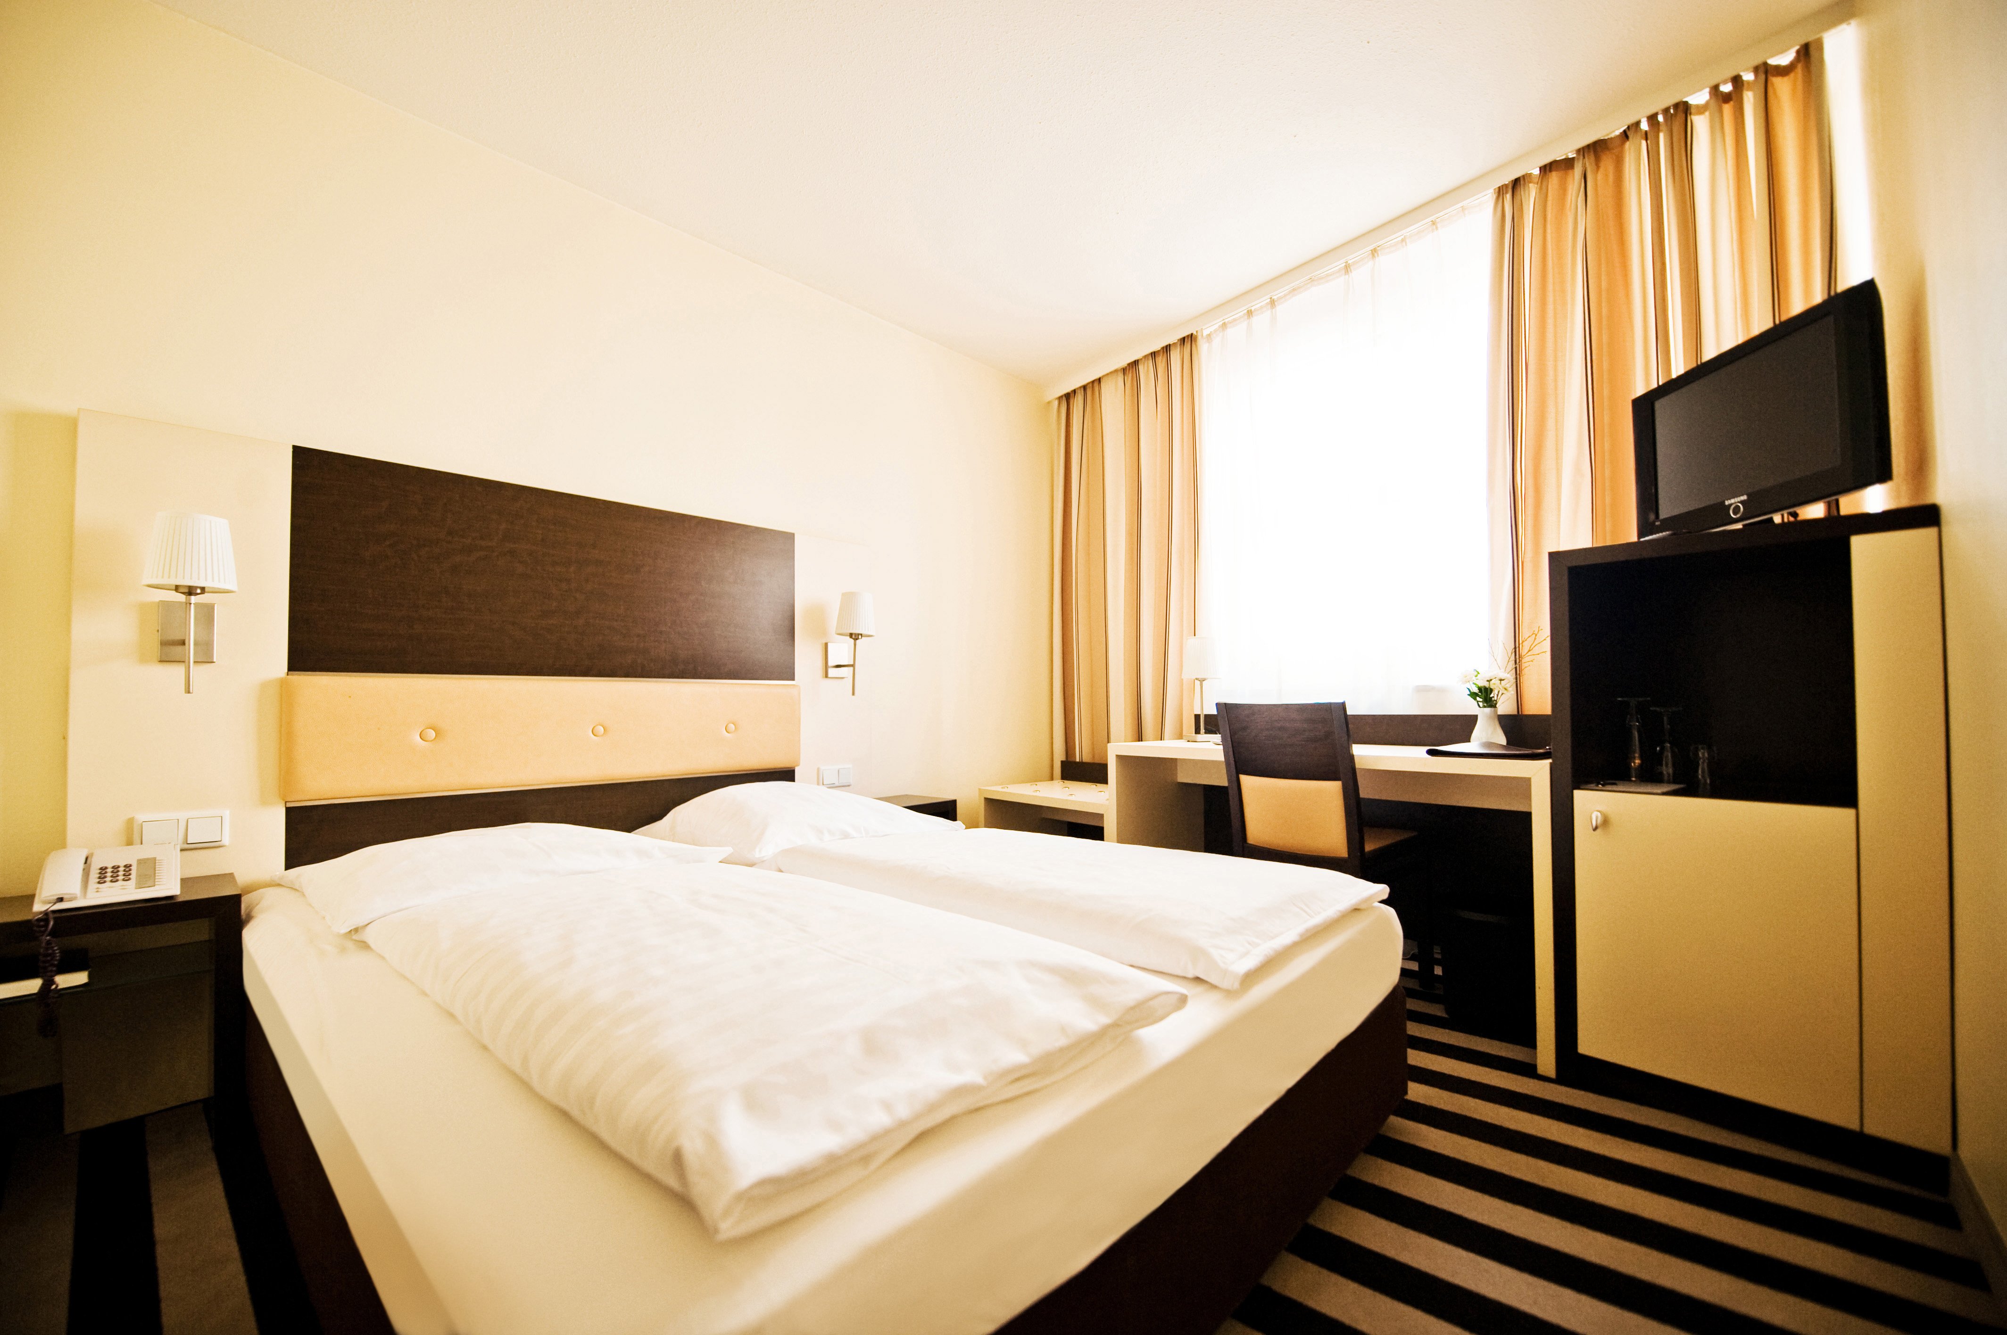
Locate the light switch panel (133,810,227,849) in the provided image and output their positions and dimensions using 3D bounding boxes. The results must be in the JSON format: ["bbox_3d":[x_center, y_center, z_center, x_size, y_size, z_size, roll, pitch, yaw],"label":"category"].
[{"bbox_3d":[-1.898,0.375,1.801,0.014,0.081,0.153,-2,-3,43],"label":"light switch panel"}]

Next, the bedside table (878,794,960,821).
[{"bbox_3d":[-0.440,0.779,3.067,0.300,0.490,0.400,-2,-3,43],"label":"bedside table"}]

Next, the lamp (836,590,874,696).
[{"bbox_3d":[-0.587,-0.090,3.019,0.200,0.405,0.150,-2,-3,43],"label":"lamp"}]

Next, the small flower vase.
[{"bbox_3d":[1.419,0.179,2.280,0.107,0.120,0.107,2,-3,-40],"label":"small flower vase"}]

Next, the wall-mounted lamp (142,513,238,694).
[{"bbox_3d":[-1.829,-0.140,1.753,0.205,0.395,0.140,-2,-3,43],"label":"wall-mounted lamp"}]

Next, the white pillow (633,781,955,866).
[{"bbox_3d":[-0.653,0.480,2.535,0.620,0.170,0.790,-2,-3,43],"label":"white pillow"}]

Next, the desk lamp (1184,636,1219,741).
[{"bbox_3d":[0.773,0.084,3.040,0.150,0.400,0.150,2,-3,-40],"label":"desk lamp"}]

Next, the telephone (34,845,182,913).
[{"bbox_3d":[-1.853,0.432,1.623,0.200,0.100,0.200,2,-3,-41],"label":"telephone"}]

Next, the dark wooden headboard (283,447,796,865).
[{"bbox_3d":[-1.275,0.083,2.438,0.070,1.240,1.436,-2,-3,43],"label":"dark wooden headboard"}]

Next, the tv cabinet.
[{"bbox_3d":[1.730,0.340,1.821,0.540,1.235,0.610,1,-3,-38],"label":"tv cabinet"}]

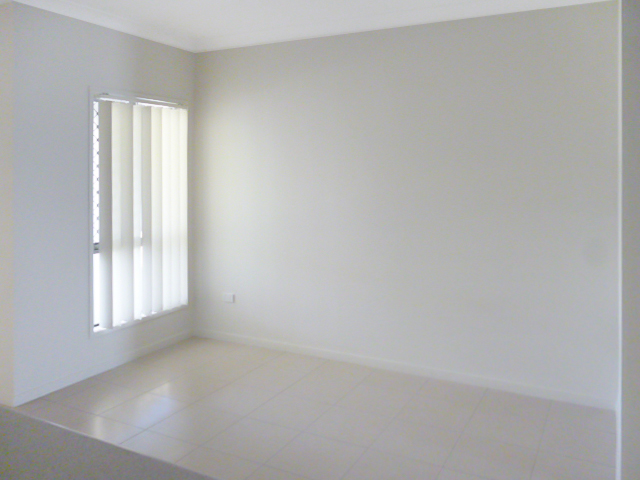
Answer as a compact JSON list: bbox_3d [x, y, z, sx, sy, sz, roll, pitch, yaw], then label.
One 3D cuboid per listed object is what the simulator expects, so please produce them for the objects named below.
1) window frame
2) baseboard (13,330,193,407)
[{"bbox_3d":[-1.407,-0.224,4.138,0.100,1.751,1.005,4,7,27],"label":"window frame"},{"bbox_3d":[-1.530,0.934,3.979,0.025,0.072,1.684,4,7,27],"label":"baseboard"}]

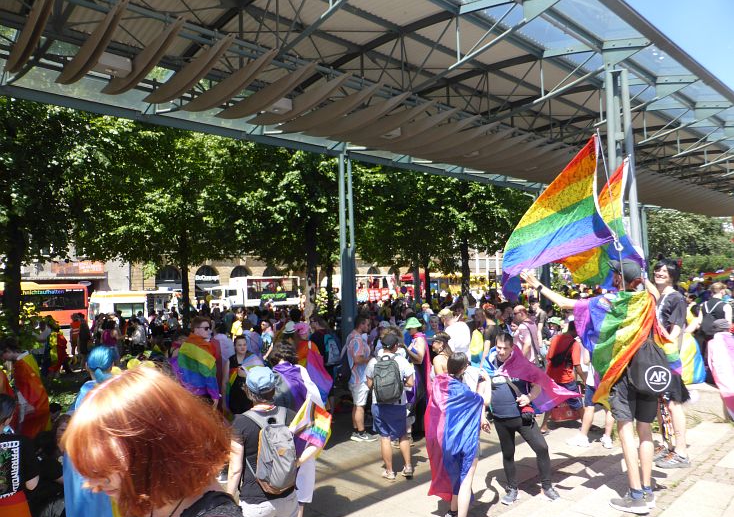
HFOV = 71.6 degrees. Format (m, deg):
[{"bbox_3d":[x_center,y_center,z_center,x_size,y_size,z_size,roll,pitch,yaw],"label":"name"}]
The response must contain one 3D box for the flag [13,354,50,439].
[{"bbox_3d":[-4.020,1.654,6.100,0.300,0.960,0.420,-5,-5,41],"label":"flag"}]

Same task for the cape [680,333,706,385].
[{"bbox_3d":[3.976,1.218,6.200,0.300,0.600,0.200,-4,-5,33],"label":"cape"}]

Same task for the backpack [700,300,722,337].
[{"bbox_3d":[4.547,0.790,6.700,0.160,0.450,0.270,2,-5,-41],"label":"backpack"}]

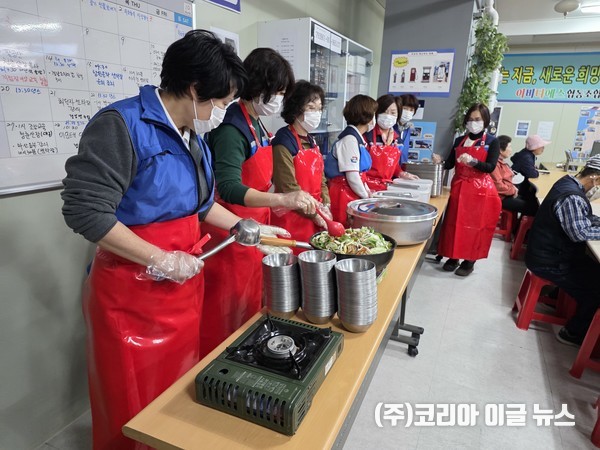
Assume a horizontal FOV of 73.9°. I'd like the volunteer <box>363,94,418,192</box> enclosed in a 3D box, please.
[{"bbox_3d":[0.630,-0.222,3.306,0.500,1.580,0.420,-6,17,-27],"label":"volunteer"}]

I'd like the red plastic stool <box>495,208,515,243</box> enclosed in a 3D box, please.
[{"bbox_3d":[2.437,-0.051,4.998,0.350,0.440,0.350,5,16,14],"label":"red plastic stool"}]

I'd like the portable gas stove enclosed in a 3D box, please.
[{"bbox_3d":[-0.065,0.377,1.092,0.268,0.086,0.350,8,17,22],"label":"portable gas stove"}]

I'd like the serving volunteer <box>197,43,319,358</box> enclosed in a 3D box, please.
[{"bbox_3d":[-0.157,0.186,1.660,0.500,1.630,0.480,5,16,14],"label":"serving volunteer"}]

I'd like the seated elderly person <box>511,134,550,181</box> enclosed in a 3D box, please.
[{"bbox_3d":[3.023,-0.546,5.288,0.660,1.270,0.500,9,17,25],"label":"seated elderly person"}]

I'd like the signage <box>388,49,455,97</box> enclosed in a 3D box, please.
[{"bbox_3d":[1.586,-1.993,5.239,0.810,0.575,0.020,9,17,25],"label":"signage"}]

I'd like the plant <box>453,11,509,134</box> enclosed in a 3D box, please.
[{"bbox_3d":[2.222,-1.822,4.868,0.480,1.380,0.360,9,17,25],"label":"plant"}]

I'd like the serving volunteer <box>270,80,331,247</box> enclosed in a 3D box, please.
[{"bbox_3d":[0.019,0.096,2.098,0.430,1.580,0.460,12,18,33],"label":"serving volunteer"}]

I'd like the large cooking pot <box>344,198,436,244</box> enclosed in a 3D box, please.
[{"bbox_3d":[0.572,-0.043,2.522,0.580,0.190,0.570,1,15,0],"label":"large cooking pot"}]

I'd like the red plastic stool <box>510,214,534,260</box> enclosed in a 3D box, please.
[{"bbox_3d":[2.516,0.128,4.316,0.340,0.460,0.340,9,17,25],"label":"red plastic stool"}]

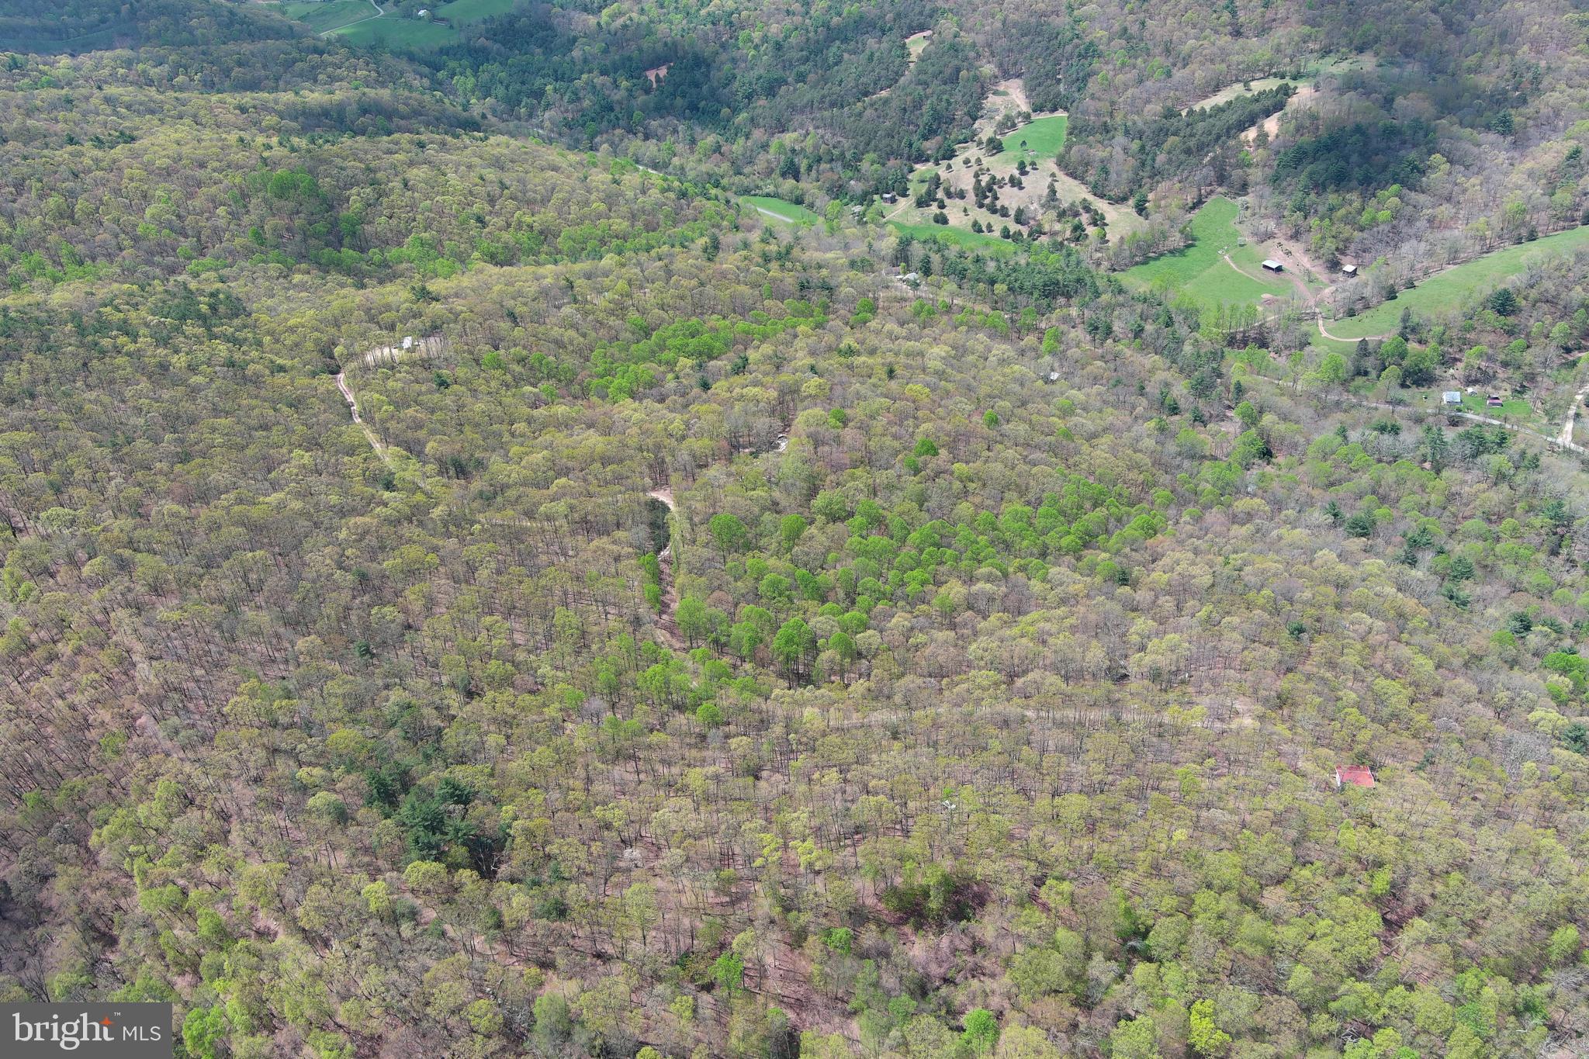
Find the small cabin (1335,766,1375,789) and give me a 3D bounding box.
[{"bbox_3d":[122.510,54.520,281.230,7.200,4.300,6.400,1,35,1],"label":"small cabin"}]

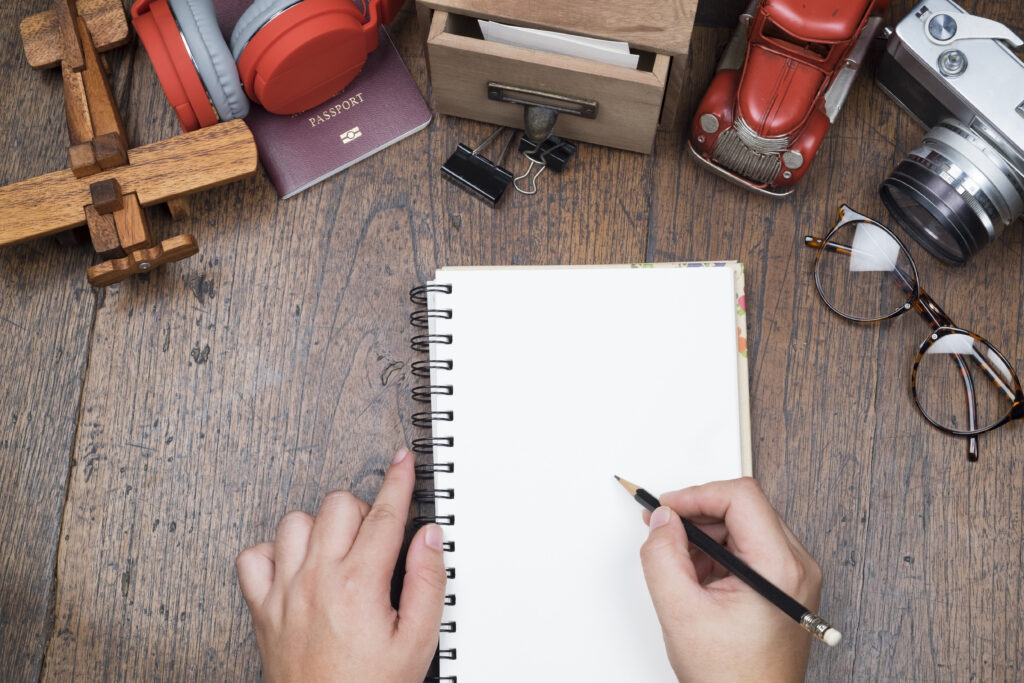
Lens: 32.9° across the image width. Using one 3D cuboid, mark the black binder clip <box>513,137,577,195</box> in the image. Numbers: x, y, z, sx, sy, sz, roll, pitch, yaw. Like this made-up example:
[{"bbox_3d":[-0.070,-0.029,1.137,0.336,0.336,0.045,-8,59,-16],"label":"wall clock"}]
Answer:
[{"bbox_3d":[0.014,-0.092,0.878,0.026,0.019,0.034,30,79,6],"label":"black binder clip"}]

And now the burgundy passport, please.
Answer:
[{"bbox_3d":[-0.108,-0.146,0.895,0.088,0.006,0.125,-28,80,-6],"label":"burgundy passport"}]

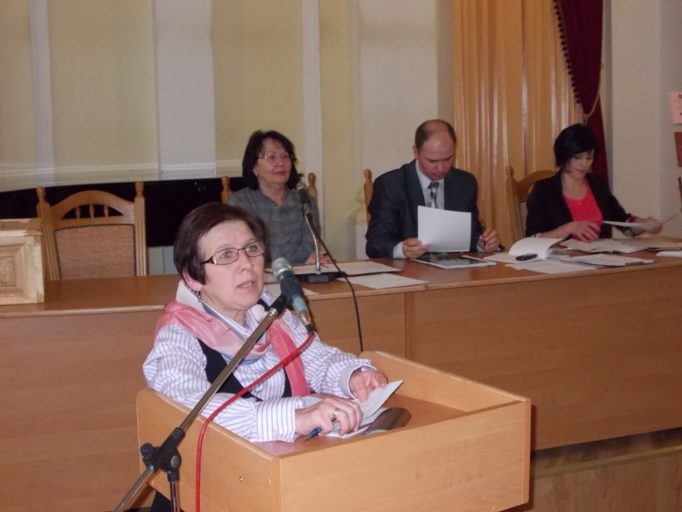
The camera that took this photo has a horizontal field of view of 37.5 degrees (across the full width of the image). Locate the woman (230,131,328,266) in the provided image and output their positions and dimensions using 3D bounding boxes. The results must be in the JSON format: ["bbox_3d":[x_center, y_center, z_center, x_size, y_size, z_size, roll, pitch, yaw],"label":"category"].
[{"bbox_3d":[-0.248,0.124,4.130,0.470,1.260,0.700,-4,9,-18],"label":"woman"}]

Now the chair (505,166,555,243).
[{"bbox_3d":[1.073,0.127,4.599,0.455,1.070,0.520,-5,9,-26],"label":"chair"}]

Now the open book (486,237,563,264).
[{"bbox_3d":[0.750,-0.028,4.141,0.290,0.080,0.230,-4,9,-20],"label":"open book"}]

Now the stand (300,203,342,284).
[{"bbox_3d":[-0.086,-0.044,3.702,0.155,0.270,0.130,2,9,22],"label":"stand"}]

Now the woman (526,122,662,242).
[{"bbox_3d":[1.141,0.051,4.456,0.560,1.260,0.750,-5,9,-28],"label":"woman"}]

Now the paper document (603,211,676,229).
[{"bbox_3d":[1.302,-0.160,4.386,0.300,0.050,0.210,-4,9,-20],"label":"paper document"}]

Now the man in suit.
[{"bbox_3d":[0.412,0.083,4.227,0.560,1.290,0.750,-4,9,-18],"label":"man in suit"}]

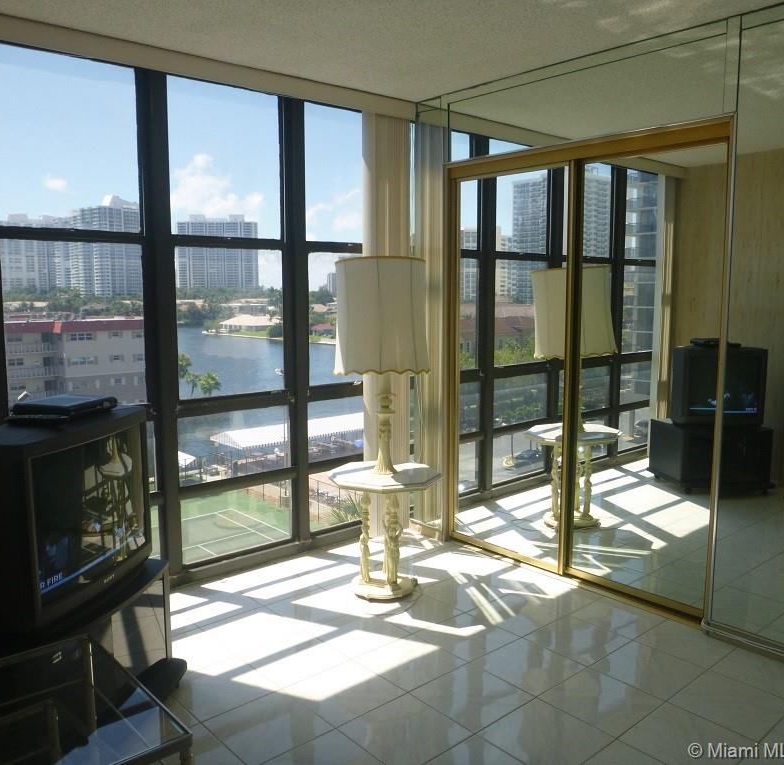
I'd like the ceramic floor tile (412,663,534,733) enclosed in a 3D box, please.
[{"bbox_3d":[0.283,1.122,2.633,0.322,0.010,0.322,-6,9,-41],"label":"ceramic floor tile"}]

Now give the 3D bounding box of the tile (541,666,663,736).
[{"bbox_3d":[0.743,1.133,2.623,0.319,0.010,0.319,-7,10,-41],"label":"tile"}]

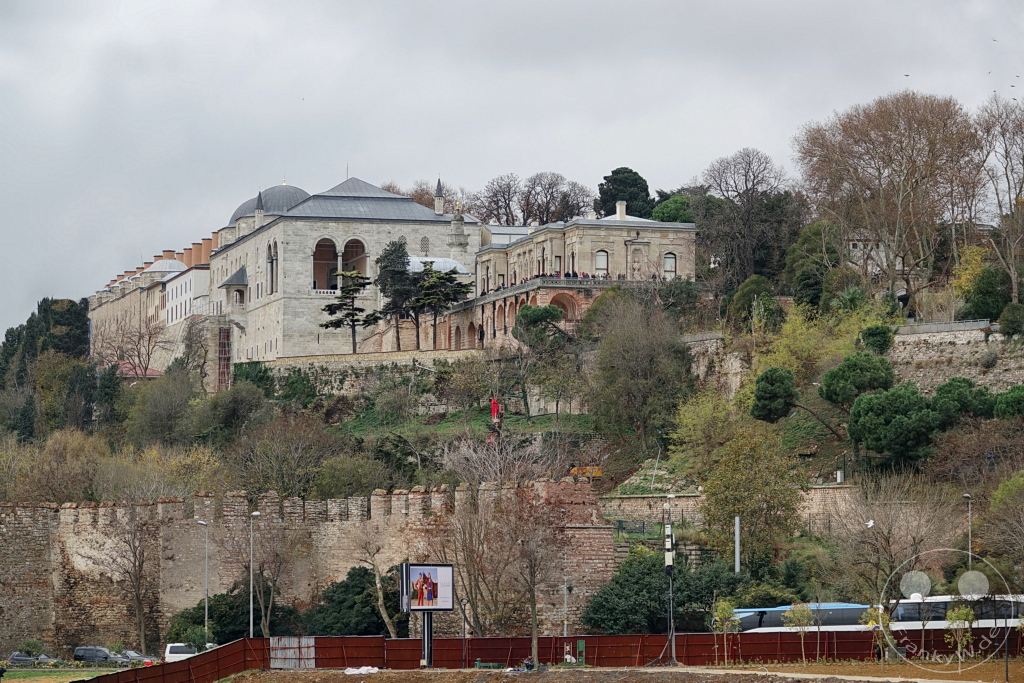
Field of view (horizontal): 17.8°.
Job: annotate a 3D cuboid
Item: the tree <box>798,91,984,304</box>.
[{"bbox_3d":[40.160,-15.320,348.000,20.000,22.600,18.500,0,-5,0],"label":"tree"}]

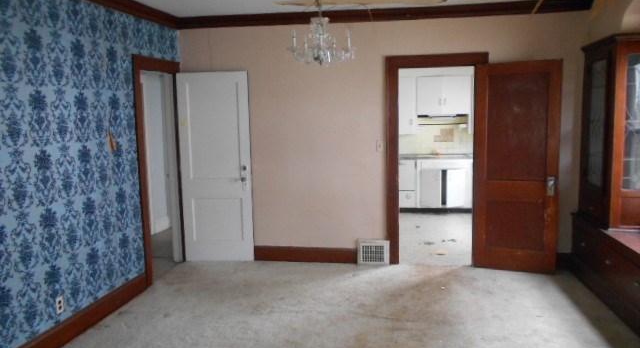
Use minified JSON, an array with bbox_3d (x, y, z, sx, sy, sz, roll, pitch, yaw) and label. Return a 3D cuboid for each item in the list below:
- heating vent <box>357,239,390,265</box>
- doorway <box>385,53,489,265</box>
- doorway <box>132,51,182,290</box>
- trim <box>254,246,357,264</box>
[{"bbox_3d":[0.563,0.843,5.070,0.345,0.275,0.050,1,7,11],"label":"heating vent"},{"bbox_3d":[1.169,-0.102,4.884,0.980,2.160,0.100,1,7,11],"label":"doorway"},{"bbox_3d":[-1.581,-0.053,4.843,0.140,2.150,0.970,1,7,11],"label":"doorway"},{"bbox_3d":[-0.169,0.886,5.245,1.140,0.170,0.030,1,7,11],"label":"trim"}]

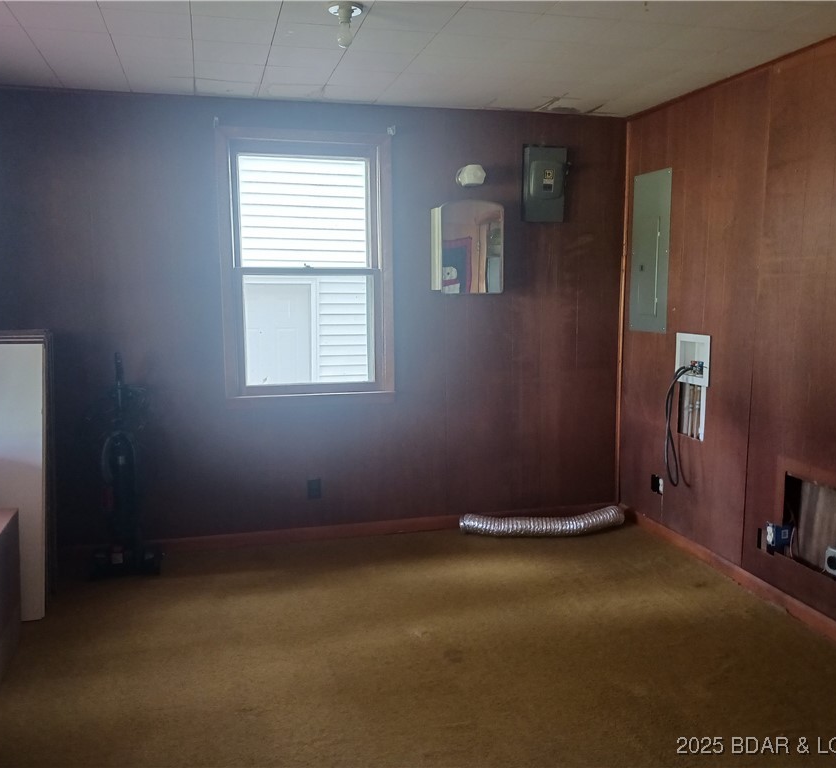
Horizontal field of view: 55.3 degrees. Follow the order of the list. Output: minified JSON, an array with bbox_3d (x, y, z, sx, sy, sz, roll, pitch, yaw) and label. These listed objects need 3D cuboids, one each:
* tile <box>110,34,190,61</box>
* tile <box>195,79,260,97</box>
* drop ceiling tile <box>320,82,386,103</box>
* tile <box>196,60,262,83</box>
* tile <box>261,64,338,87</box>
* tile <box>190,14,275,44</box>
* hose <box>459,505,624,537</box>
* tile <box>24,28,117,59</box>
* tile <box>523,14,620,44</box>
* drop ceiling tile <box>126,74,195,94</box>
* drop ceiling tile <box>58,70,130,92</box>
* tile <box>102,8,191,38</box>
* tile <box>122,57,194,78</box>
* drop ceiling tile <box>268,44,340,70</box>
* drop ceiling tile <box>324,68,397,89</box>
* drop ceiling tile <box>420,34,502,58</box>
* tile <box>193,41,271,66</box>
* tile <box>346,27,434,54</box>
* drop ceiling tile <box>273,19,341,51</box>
[{"bbox_3d":[-1.069,-1.369,3.234,0.303,0.018,0.303,-2,7,-15],"label":"tile"},{"bbox_3d":[-0.930,-1.457,3.907,0.305,0.018,0.323,-2,8,-14],"label":"tile"},{"bbox_3d":[-0.344,-1.479,4.059,0.303,0.018,0.321,-2,7,-15],"label":"drop ceiling tile"},{"bbox_3d":[-0.852,-1.417,3.601,0.303,0.018,0.303,-2,7,-15],"label":"tile"},{"bbox_3d":[-0.565,-1.448,3.730,0.306,0.016,0.306,-2,7,-15],"label":"tile"},{"bbox_3d":[-0.697,-1.344,3.020,0.305,0.018,0.305,-2,8,-14],"label":"tile"},{"bbox_3d":[0.720,0.796,4.555,0.970,0.107,0.250,-1,7,-7],"label":"hose"},{"bbox_3d":[-1.364,-1.358,3.161,0.305,0.018,0.305,-2,8,-14],"label":"tile"},{"bbox_3d":[0.565,-1.379,3.090,0.306,0.016,0.306,-2,7,-15],"label":"tile"},{"bbox_3d":[-1.227,-1.442,3.828,0.303,0.018,0.321,-2,7,-15],"label":"drop ceiling tile"},{"bbox_3d":[-1.522,-1.430,3.750,0.303,0.018,0.321,-2,7,-15],"label":"drop ceiling tile"},{"bbox_3d":[-0.992,-1.334,2.945,0.303,0.018,0.303,-2,7,-15],"label":"tile"},{"bbox_3d":[-1.146,-1.405,3.524,0.303,0.018,0.303,-2,7,-15],"label":"tile"},{"bbox_3d":[-0.488,-1.412,3.439,0.306,0.016,0.306,-2,7,-15],"label":"drop ceiling tile"},{"bbox_3d":[-0.261,-1.442,3.757,0.305,0.018,0.305,-2,8,-14],"label":"drop ceiling tile"},{"bbox_3d":[0.187,-1.382,3.254,0.303,0.018,0.303,-2,7,-15],"label":"drop ceiling tile"},{"bbox_3d":[-0.774,-1.381,3.312,0.305,0.018,0.305,-2,8,-14],"label":"tile"},{"bbox_3d":[-0.112,-1.389,3.226,0.306,0.016,0.306,-2,7,-15],"label":"tile"},{"bbox_3d":[-0.402,-1.356,3.096,0.305,0.018,0.305,-2,8,-14],"label":"drop ceiling tile"}]

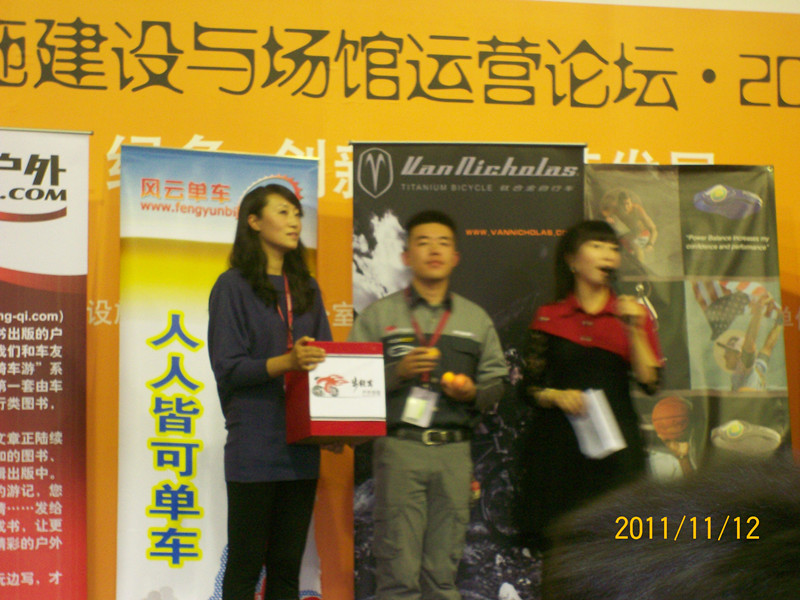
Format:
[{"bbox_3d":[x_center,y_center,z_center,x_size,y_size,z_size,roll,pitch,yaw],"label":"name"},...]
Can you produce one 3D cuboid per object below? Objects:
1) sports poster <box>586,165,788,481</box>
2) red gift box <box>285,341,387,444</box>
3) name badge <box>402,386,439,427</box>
[{"bbox_3d":[1.090,0.340,8.150,0.760,1.700,0.030,-2,-7,-7],"label":"sports poster"},{"bbox_3d":[-0.204,0.295,6.820,0.247,0.291,0.242,1,-10,-21],"label":"red gift box"},{"bbox_3d":[0.065,0.341,6.900,0.090,0.115,0.010,17,-3,-5],"label":"name badge"}]

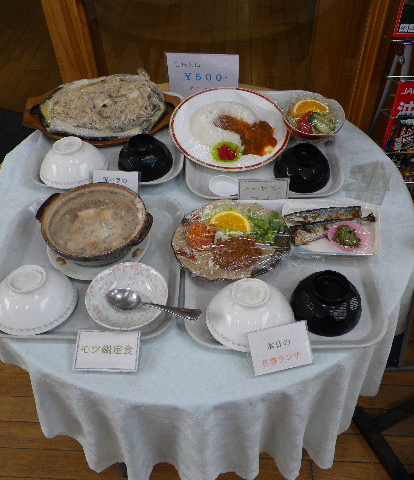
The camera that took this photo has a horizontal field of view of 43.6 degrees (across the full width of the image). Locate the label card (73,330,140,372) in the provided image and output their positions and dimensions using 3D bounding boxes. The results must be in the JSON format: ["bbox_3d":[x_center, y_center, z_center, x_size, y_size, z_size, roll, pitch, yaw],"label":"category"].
[{"bbox_3d":[-0.156,0.175,0.815,0.100,0.005,0.063,1,67,4],"label":"label card"}]

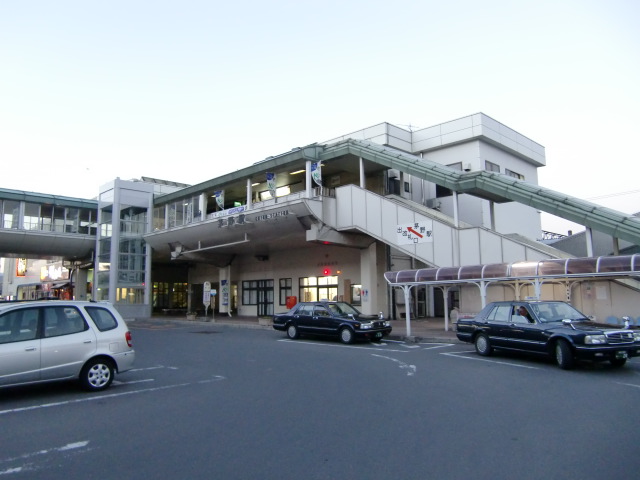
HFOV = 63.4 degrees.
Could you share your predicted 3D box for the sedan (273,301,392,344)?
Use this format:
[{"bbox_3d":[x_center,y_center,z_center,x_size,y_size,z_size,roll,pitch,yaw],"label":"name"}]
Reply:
[{"bbox_3d":[0.378,2.975,19.120,4.700,1.460,1.710,-7,-9,44],"label":"sedan"}]

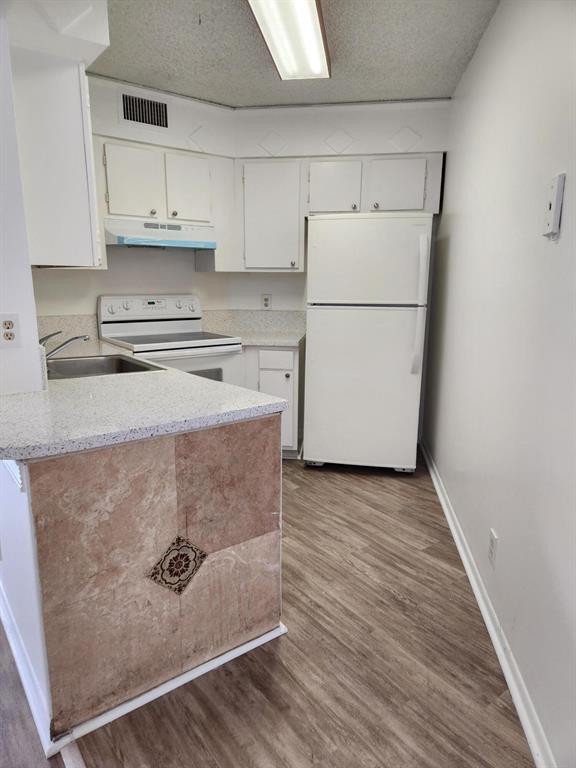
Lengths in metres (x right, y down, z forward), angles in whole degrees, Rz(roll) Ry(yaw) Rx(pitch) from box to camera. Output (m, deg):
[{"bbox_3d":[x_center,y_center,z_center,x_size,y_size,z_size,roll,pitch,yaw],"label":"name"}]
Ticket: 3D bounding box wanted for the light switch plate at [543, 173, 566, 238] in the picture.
[{"bbox_3d":[0.736,-0.490,1.409,0.022,0.148,0.072,2,12,8],"label":"light switch plate"}]

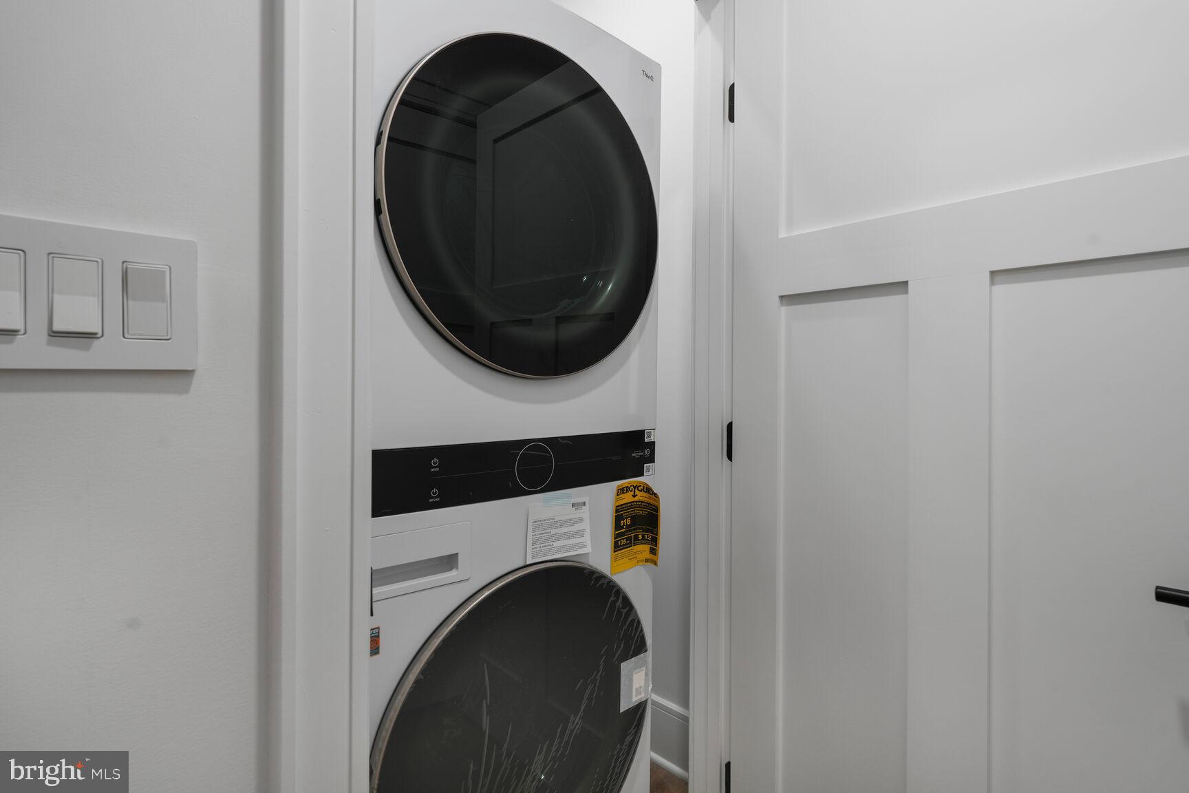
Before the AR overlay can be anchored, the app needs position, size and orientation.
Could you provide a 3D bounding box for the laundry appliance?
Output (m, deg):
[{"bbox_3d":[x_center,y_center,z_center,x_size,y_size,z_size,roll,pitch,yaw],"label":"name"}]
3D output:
[{"bbox_3d":[-0.343,0.208,1.295,0.686,1.890,0.775,-1,2,-42],"label":"laundry appliance"}]

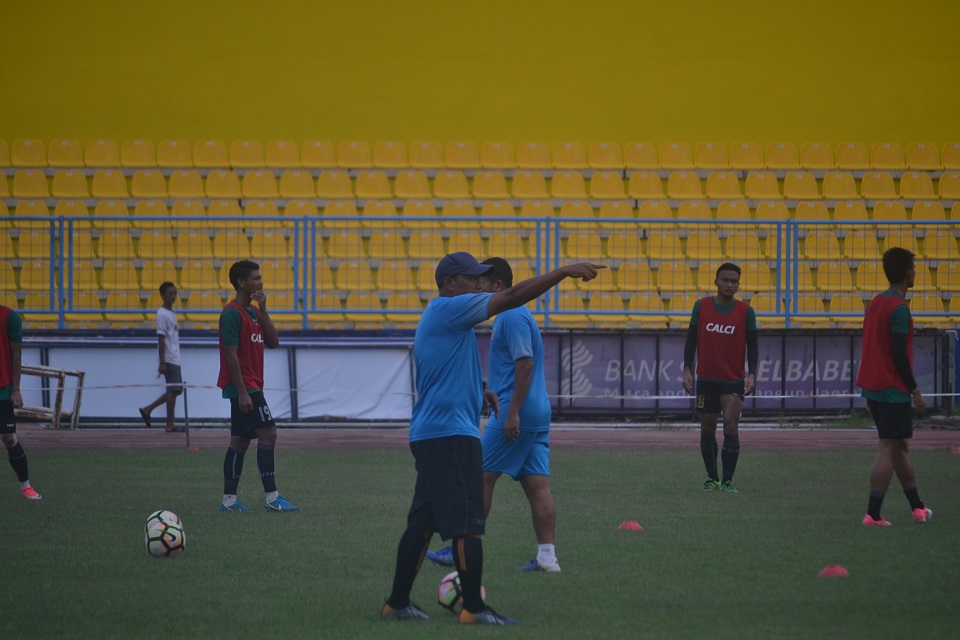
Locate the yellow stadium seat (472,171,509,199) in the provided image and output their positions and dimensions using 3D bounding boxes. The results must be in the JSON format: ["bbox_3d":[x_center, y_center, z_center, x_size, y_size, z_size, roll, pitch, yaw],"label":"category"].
[{"bbox_3d":[0.133,-1.707,91.013,0.440,0.350,0.420,0,0,-5],"label":"yellow stadium seat"}]

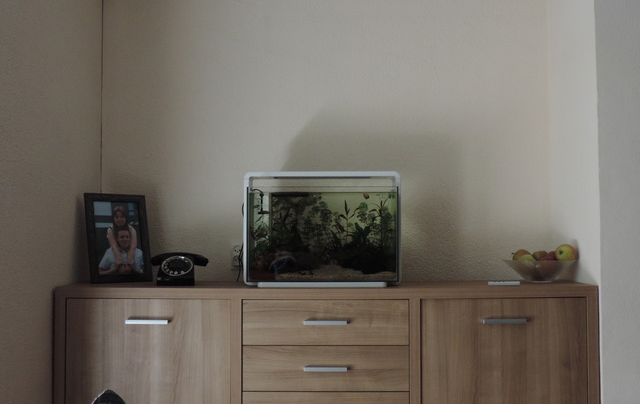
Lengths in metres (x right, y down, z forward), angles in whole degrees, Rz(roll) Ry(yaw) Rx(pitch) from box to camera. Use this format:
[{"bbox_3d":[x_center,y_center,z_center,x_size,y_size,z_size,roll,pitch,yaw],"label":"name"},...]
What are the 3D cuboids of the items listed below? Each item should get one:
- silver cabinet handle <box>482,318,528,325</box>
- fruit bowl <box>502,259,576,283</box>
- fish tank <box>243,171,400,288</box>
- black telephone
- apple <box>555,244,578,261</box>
[{"bbox_3d":[0.665,0.429,2.650,0.160,0.018,0.030,0,-3,1],"label":"silver cabinet handle"},{"bbox_3d":[0.867,0.272,2.920,0.290,0.093,0.290,0,-3,1],"label":"fruit bowl"},{"bbox_3d":[0.007,0.108,2.860,0.600,0.432,0.300,0,-3,1],"label":"fish tank"},{"bbox_3d":[-0.553,0.262,2.910,0.225,0.122,0.170,0,-3,3],"label":"black telephone"},{"bbox_3d":[0.963,0.205,2.890,0.083,0.077,0.083,0,-3,1],"label":"apple"}]

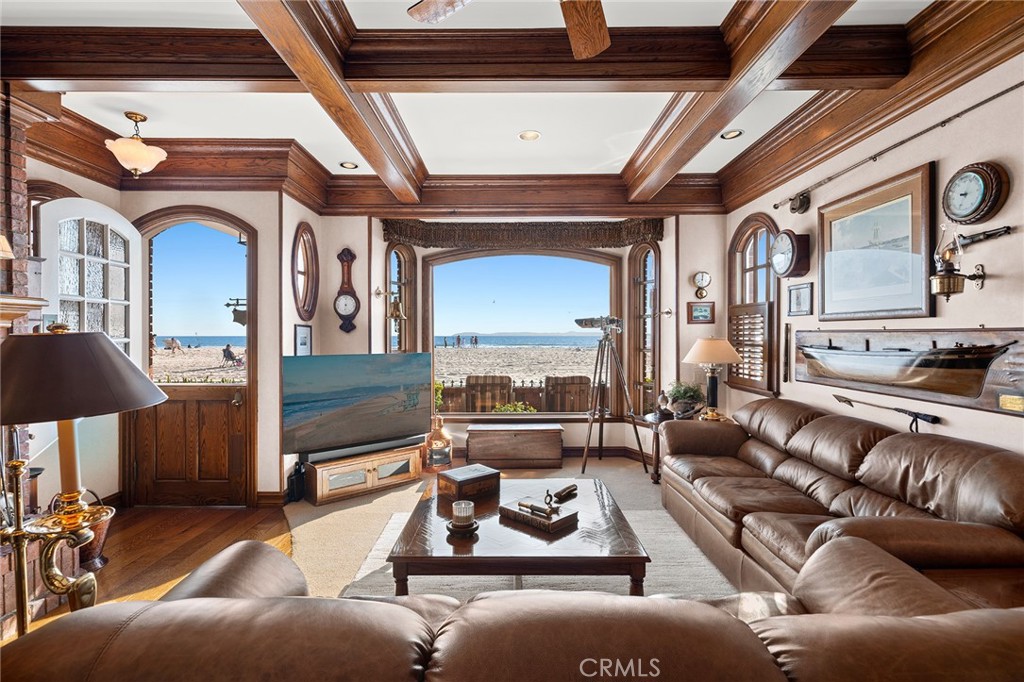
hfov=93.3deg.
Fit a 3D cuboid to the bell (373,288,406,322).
[{"bbox_3d":[-1.209,-0.368,4.836,0.348,0.348,0.204,0,1,25],"label":"bell"}]

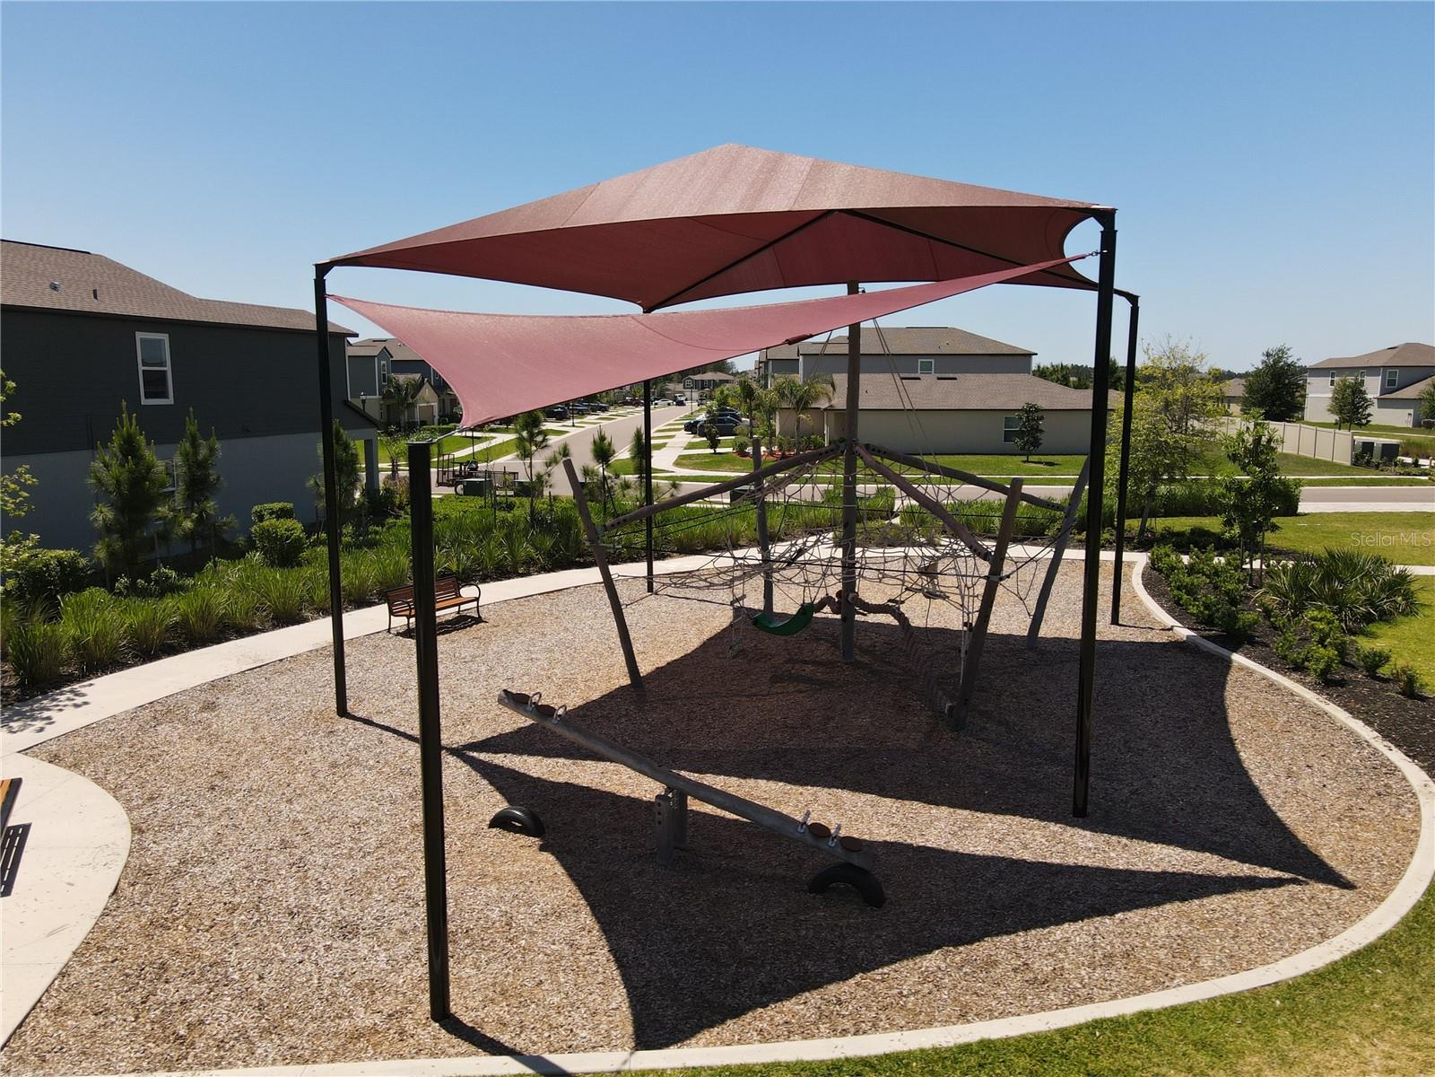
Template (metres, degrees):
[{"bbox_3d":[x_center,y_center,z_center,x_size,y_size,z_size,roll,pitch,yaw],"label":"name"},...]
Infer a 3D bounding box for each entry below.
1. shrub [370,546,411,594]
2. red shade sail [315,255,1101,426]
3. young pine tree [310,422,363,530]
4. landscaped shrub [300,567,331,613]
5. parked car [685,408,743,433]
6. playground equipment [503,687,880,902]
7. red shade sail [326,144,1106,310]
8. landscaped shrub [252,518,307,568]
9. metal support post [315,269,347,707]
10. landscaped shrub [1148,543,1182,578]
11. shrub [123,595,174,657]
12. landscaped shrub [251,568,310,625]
[{"bbox_3d":[-6.891,0.675,21.142,0.928,0.941,0.928,0,9,0],"label":"shrub"},{"bbox_3d":[-1.457,-1.836,8.930,8.836,1.527,4.430,3,9,20],"label":"red shade sail"},{"bbox_3d":[-11.222,-1.738,29.094,1.500,3.350,1.450,-3,9,-21],"label":"young pine tree"},{"bbox_3d":[-7.676,1.015,19.236,0.740,0.848,0.740,0,9,0],"label":"landscaped shrub"},{"bbox_3d":[-0.358,-10.517,91.464,5.100,1.800,1.920,-2,9,-12],"label":"parked car"},{"bbox_3d":[-0.401,2.290,9.239,3.950,1.500,0.500,4,9,22],"label":"playground equipment"},{"bbox_3d":[0.994,-4.338,14.118,8.928,1.500,8.458,4,9,24],"label":"red shade sail"},{"bbox_3d":[-10.777,0.064,24.364,1.360,1.230,1.300,-4,10,-24],"label":"landscaped shrub"},{"bbox_3d":[-4.702,-0.494,12.094,0.127,5.478,0.127,0,8,0],"label":"metal support post"},{"bbox_3d":[10.289,0.507,22.852,0.706,0.753,0.706,0,9,0],"label":"landscaped shrub"},{"bbox_3d":[-8.728,1.318,15.191,0.710,0.841,0.710,-5,10,-30],"label":"shrub"},{"bbox_3d":[-8.256,1.035,18.702,1.100,1.050,1.050,-4,10,-24],"label":"landscaped shrub"}]

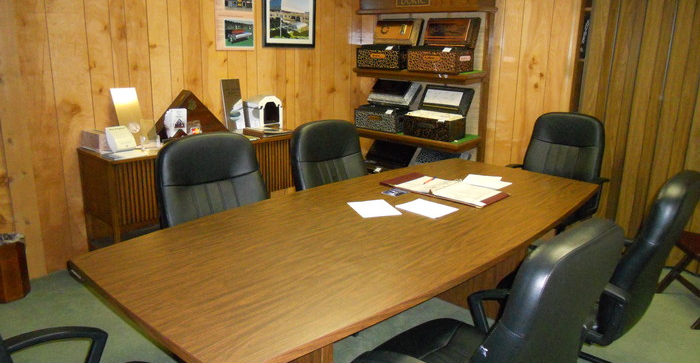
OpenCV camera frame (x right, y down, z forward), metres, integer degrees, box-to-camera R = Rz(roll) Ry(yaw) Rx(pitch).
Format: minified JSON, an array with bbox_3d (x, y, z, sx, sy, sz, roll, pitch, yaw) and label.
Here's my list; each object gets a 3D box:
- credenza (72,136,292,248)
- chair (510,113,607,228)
[{"bbox_3d":[-1.047,0.078,3.949,0.456,0.757,1.536,13,19,38],"label":"credenza"},{"bbox_3d":[1.348,0.072,3.704,0.638,1.025,0.643,13,19,38],"label":"chair"}]

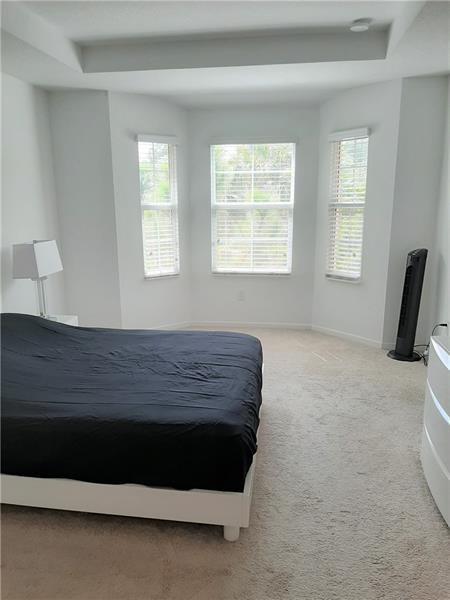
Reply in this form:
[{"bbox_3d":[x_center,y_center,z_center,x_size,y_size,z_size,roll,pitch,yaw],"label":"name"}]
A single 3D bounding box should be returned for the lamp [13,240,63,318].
[{"bbox_3d":[-1.564,-0.167,3.854,0.240,0.670,0.370,1,12,7],"label":"lamp"}]

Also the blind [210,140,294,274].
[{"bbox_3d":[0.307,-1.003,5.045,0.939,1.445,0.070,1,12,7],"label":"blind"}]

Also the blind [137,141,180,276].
[{"bbox_3d":[-0.706,-0.983,4.918,0.469,1.475,0.070,-10,15,-37],"label":"blind"}]

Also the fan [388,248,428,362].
[{"bbox_3d":[1.738,0.044,4.211,0.310,1.016,0.310,-3,13,-12],"label":"fan"}]

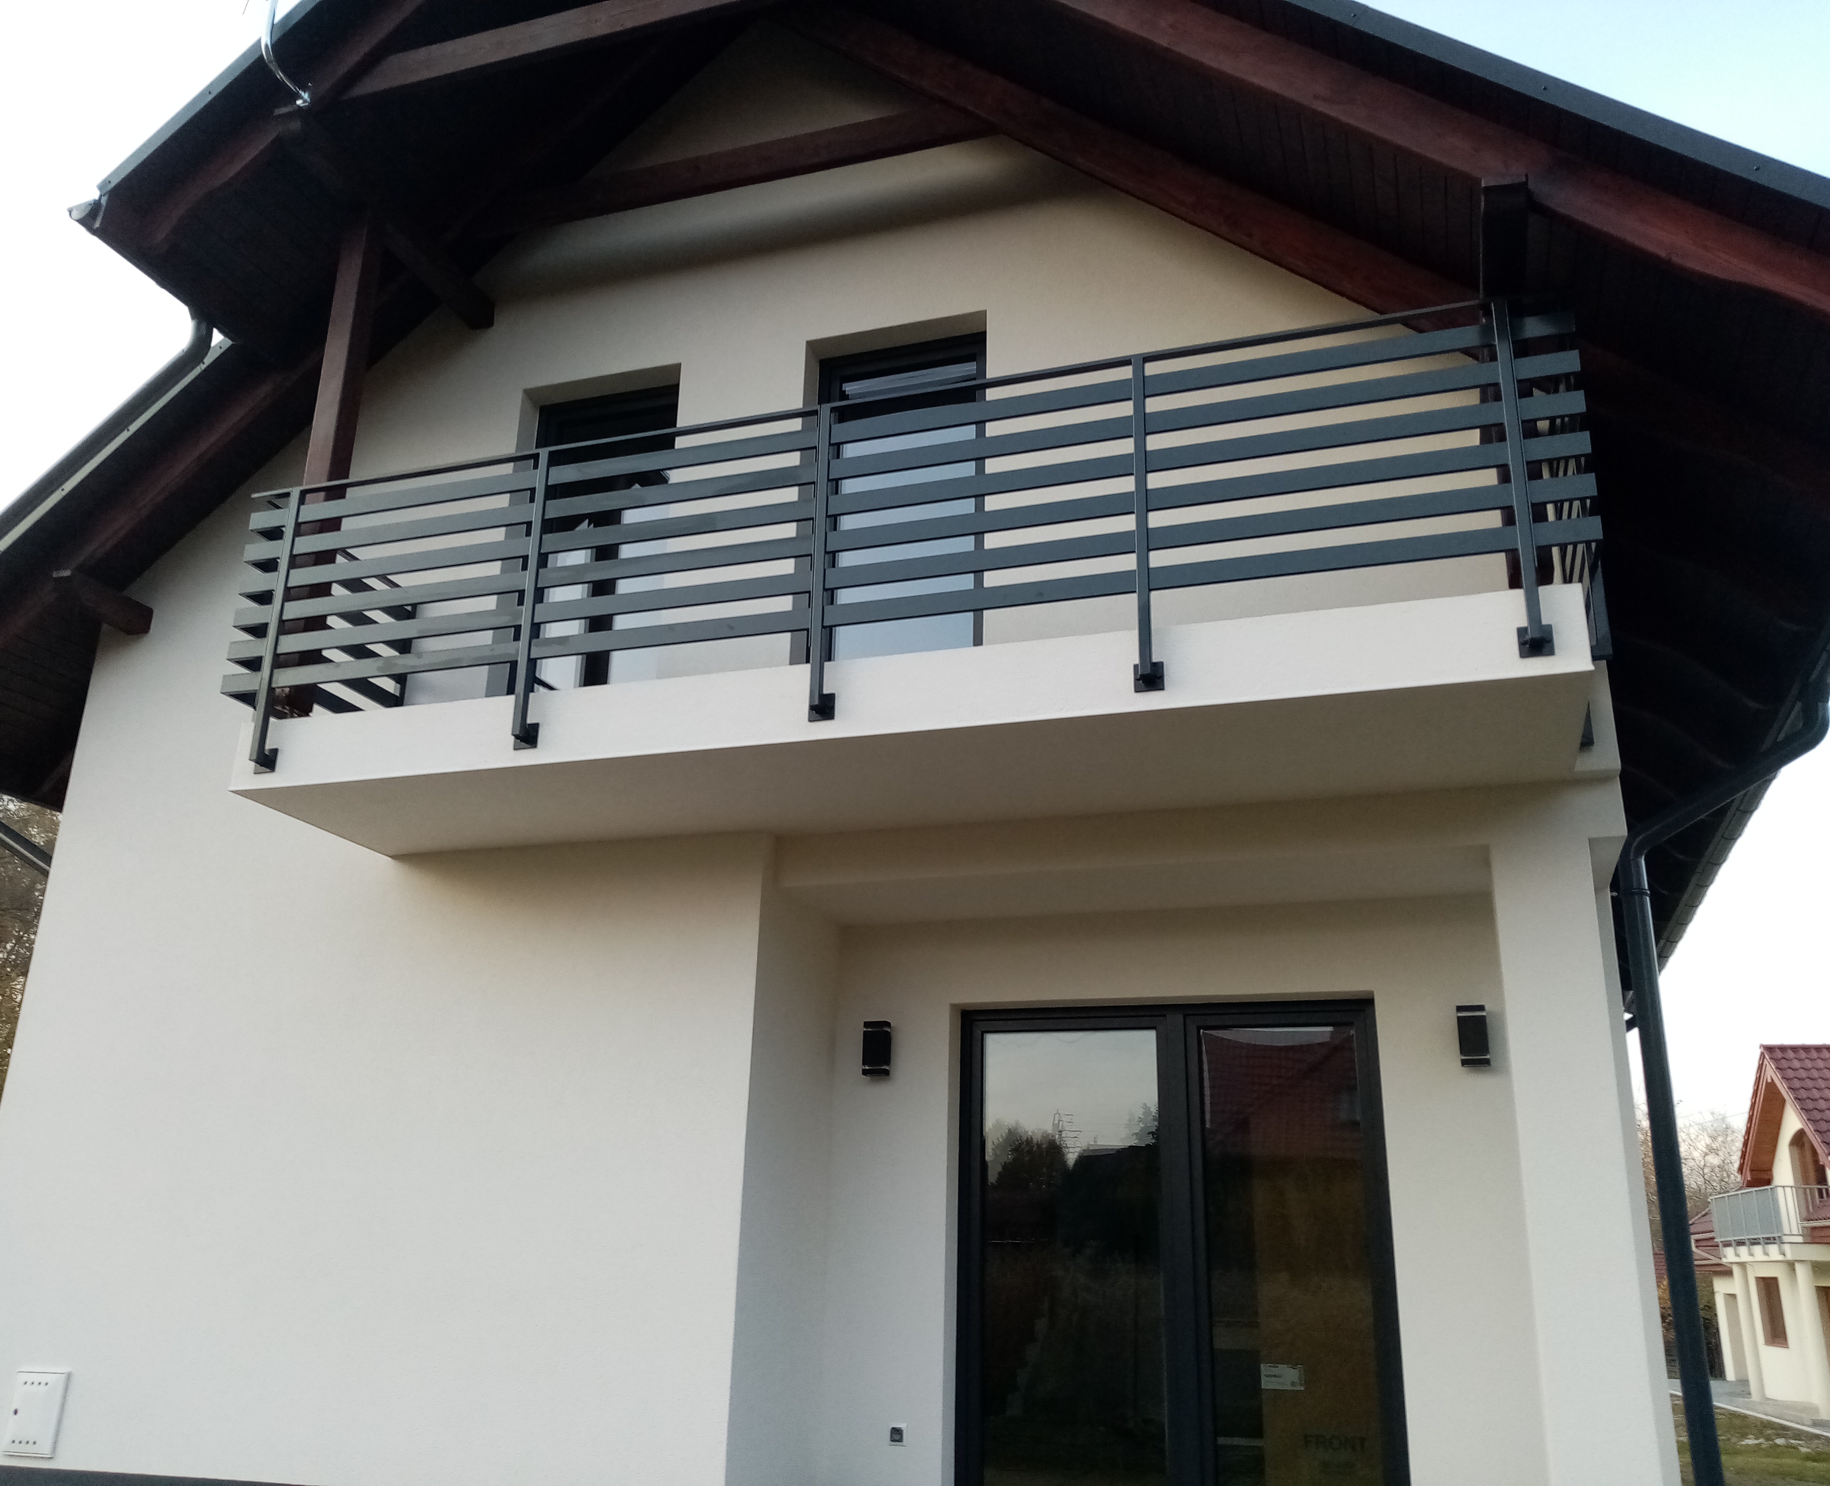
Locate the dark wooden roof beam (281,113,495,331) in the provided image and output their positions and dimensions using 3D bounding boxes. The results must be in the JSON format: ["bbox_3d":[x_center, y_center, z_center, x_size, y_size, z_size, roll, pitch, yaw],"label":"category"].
[{"bbox_3d":[-2.644,-2.614,7.572,0.135,0.155,1.580,-5,-19,18],"label":"dark wooden roof beam"}]

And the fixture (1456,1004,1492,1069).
[{"bbox_3d":[2.370,1.250,6.317,0.114,0.242,0.090,-5,-19,18],"label":"fixture"}]

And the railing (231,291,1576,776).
[{"bbox_3d":[-0.216,-0.527,6.151,5.456,1.297,1.196,-5,-19,18],"label":"railing"}]

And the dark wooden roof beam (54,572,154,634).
[{"bbox_3d":[-4.455,-0.766,8.152,0.150,0.155,0.550,-5,-19,18],"label":"dark wooden roof beam"}]

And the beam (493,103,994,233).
[{"bbox_3d":[-0.989,-2.864,7.469,2.883,0.211,0.060,-5,-19,18],"label":"beam"}]

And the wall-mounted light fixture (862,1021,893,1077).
[{"bbox_3d":[-0.177,1.473,7.137,0.114,0.242,0.090,-5,-19,18],"label":"wall-mounted light fixture"}]

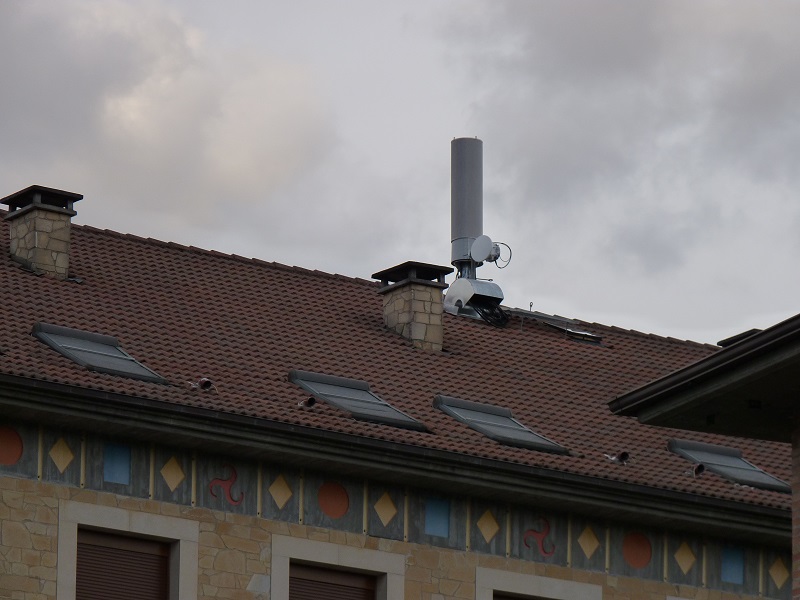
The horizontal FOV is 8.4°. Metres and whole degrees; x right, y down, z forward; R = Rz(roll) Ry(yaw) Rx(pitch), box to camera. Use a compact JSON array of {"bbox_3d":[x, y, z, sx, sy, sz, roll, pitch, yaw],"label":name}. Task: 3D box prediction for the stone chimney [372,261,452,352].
[{"bbox_3d":[0.169,0.166,73.298,0.715,1.135,0.916,11,-19,-33],"label":"stone chimney"}]

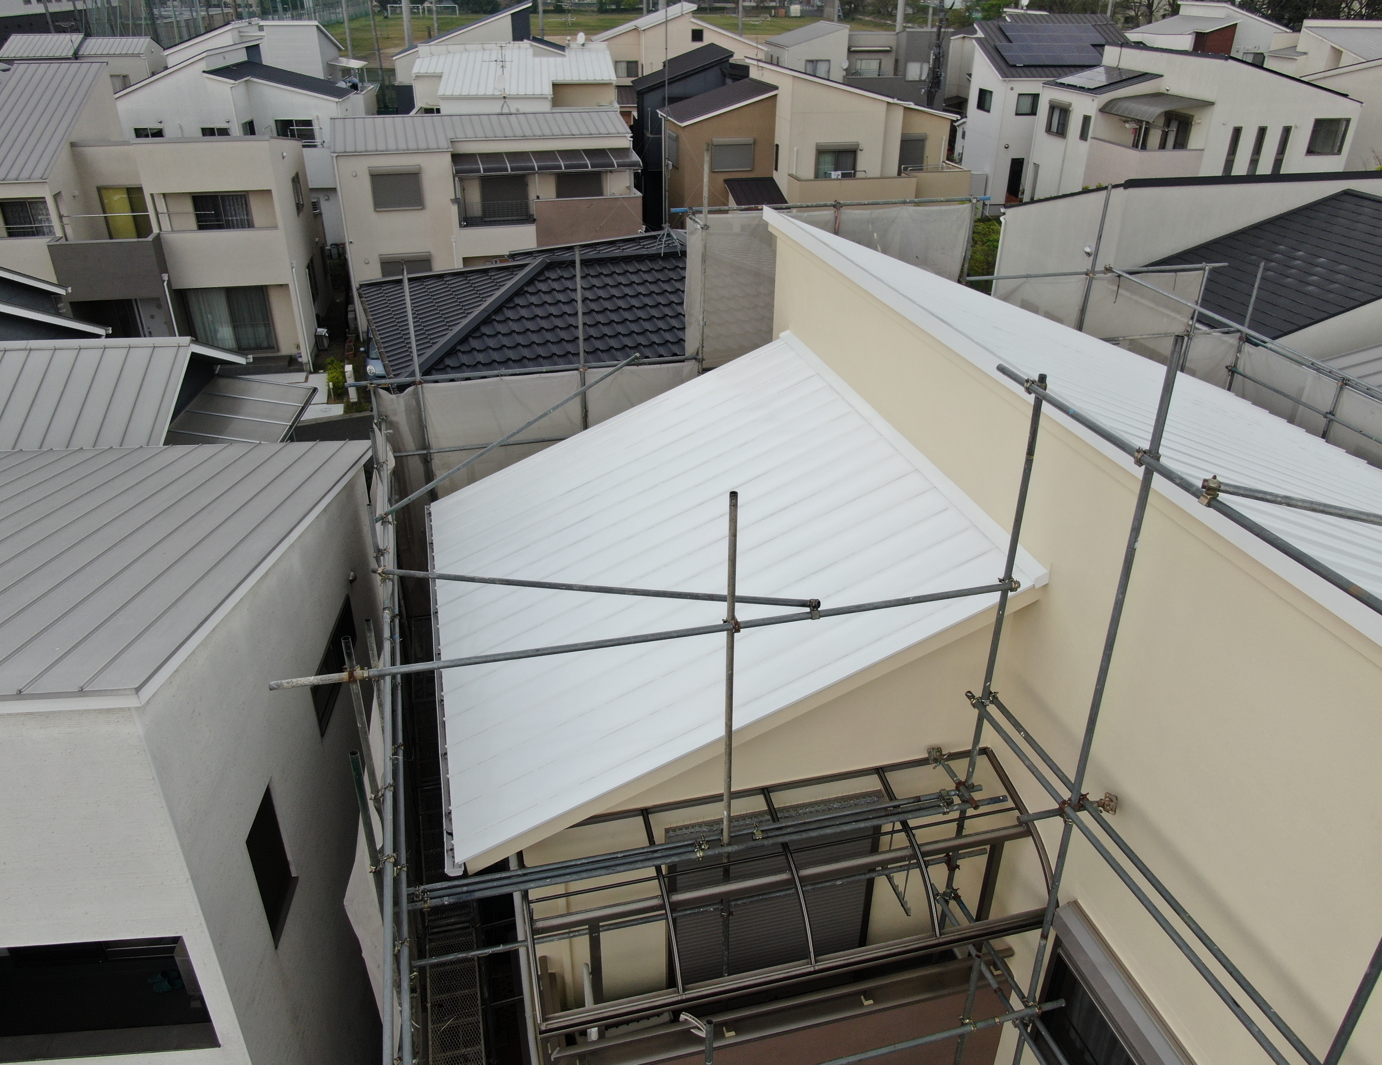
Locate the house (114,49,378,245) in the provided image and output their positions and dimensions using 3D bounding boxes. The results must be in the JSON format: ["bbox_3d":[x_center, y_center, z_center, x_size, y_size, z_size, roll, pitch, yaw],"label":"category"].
[{"bbox_3d":[-20.448,-18.723,47.056,9.300,8.400,8.800,-3,29,-6],"label":"house"}]

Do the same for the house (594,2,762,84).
[{"bbox_3d":[-1.328,-29.337,64.499,11.000,9.100,8.500,-4,29,-8],"label":"house"}]

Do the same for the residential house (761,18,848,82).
[{"bbox_3d":[7.232,-28.530,64.071,4.000,8.200,6.300,-4,29,-8],"label":"residential house"}]

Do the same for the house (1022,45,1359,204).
[{"bbox_3d":[22.035,-16.975,44.300,9.600,8.100,8.700,-4,29,-8],"label":"house"}]

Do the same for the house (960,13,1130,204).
[{"bbox_3d":[18.743,-22.528,52.839,8.400,9.200,7.700,-4,29,-7],"label":"house"}]

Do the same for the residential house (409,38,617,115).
[{"bbox_3d":[-8.712,-20.112,49.534,9.400,8.200,7.500,-5,29,-10],"label":"residential house"}]

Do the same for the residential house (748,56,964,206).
[{"bbox_3d":[7.168,-16.105,43.042,7.300,8.200,9.200,-5,29,-10],"label":"residential house"}]

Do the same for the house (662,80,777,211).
[{"bbox_3d":[0.898,-16.789,45.357,4.300,7.300,6.600,-5,29,-10],"label":"house"}]

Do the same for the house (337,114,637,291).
[{"bbox_3d":[-7.544,-12.201,37.078,10.300,6.700,6.000,-6,29,-12],"label":"house"}]

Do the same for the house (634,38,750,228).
[{"bbox_3d":[-0.396,-21.173,52.098,5.800,8.100,6.500,-4,29,-8],"label":"house"}]

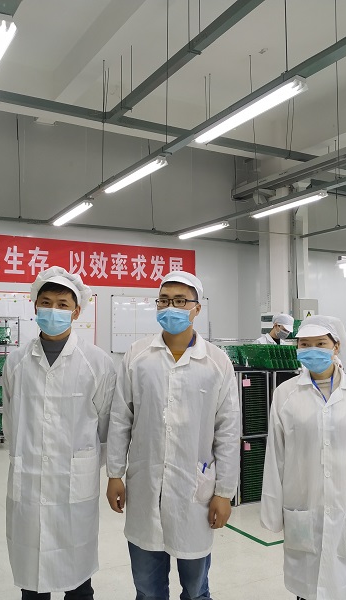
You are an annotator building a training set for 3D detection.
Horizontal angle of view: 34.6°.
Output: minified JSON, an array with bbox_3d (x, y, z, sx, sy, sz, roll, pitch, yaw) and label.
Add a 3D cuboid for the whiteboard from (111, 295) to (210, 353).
[{"bbox_3d":[-0.172,0.447,10.244,2.030,1.000,0.030,2,-5,-31],"label":"whiteboard"}]

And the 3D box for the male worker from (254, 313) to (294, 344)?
[{"bbox_3d":[1.065,1.006,5.598,0.500,1.720,0.360,2,-5,-37],"label":"male worker"}]

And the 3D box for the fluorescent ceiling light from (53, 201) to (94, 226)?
[{"bbox_3d":[-1.515,-1.296,8.331,0.170,0.100,1.480,2,-5,-31],"label":"fluorescent ceiling light"}]

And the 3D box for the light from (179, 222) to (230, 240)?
[{"bbox_3d":[0.527,-1.225,9.689,0.170,0.100,1.480,2,-5,-31],"label":"light"}]

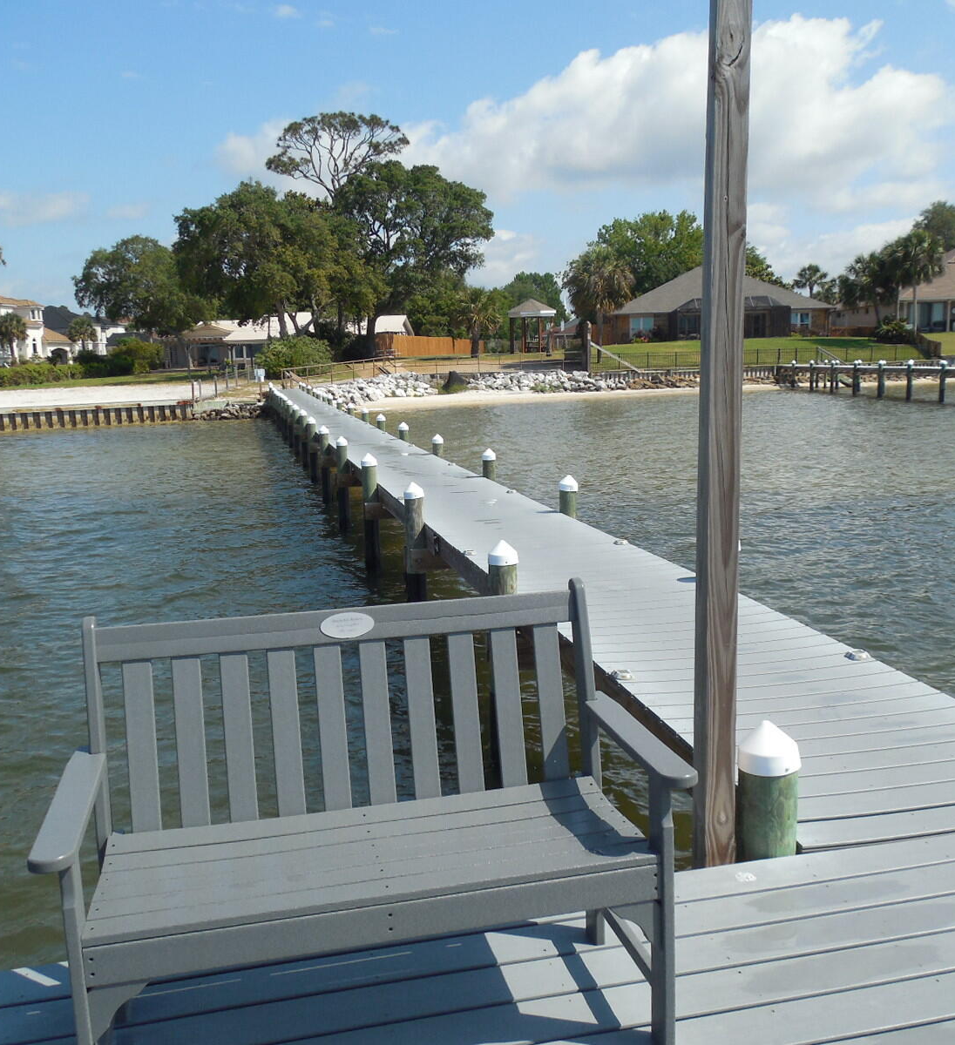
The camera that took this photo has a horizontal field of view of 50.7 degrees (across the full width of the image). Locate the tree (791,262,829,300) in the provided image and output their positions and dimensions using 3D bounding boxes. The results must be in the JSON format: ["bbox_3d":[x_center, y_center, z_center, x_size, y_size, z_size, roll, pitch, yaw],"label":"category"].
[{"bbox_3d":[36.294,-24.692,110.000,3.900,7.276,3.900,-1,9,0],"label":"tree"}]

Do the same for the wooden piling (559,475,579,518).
[{"bbox_3d":[0.845,0.261,9.313,0.177,1.400,0.177,-3,9,-13],"label":"wooden piling"}]

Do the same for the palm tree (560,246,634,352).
[{"bbox_3d":[7.925,-14.494,66.000,4.500,7.393,4.500,-1,9,0],"label":"palm tree"}]

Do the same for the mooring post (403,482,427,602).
[{"bbox_3d":[-0.551,0.352,8.922,0.177,1.420,0.177,-3,9,-13],"label":"mooring post"}]

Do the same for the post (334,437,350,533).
[{"bbox_3d":[-1.989,-0.571,15.062,0.190,1.433,0.190,-3,10,-13],"label":"post"}]

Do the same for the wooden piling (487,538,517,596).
[{"bbox_3d":[0.158,0.807,5.989,0.177,1.420,0.177,-3,9,-13],"label":"wooden piling"}]

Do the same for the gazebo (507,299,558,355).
[{"bbox_3d":[3.769,-13.398,69.000,3.400,3.754,3.400,-1,9,0],"label":"gazebo"}]

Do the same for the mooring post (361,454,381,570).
[{"bbox_3d":[-1.256,-0.103,11.855,0.177,1.420,0.177,-3,9,-13],"label":"mooring post"}]

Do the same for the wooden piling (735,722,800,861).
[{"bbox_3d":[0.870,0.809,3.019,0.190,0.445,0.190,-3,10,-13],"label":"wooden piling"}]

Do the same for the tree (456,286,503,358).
[{"bbox_3d":[0.143,-13.091,66.000,3.200,4.533,3.200,-1,9,0],"label":"tree"}]

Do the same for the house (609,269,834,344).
[{"bbox_3d":[23.906,-21.362,98.000,19.500,7.100,14.500,2,9,14],"label":"house"}]

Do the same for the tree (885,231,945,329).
[{"bbox_3d":[34.355,-18.951,79.000,4.400,7.712,4.400,-1,9,0],"label":"tree"}]

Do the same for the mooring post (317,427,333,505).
[{"bbox_3d":[-2.668,-1.005,17.719,0.177,1.380,0.177,-3,9,-13],"label":"mooring post"}]

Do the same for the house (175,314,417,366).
[{"bbox_3d":[-18.084,-18.686,101.655,22.800,5.400,12.000,-1,9,-1],"label":"house"}]

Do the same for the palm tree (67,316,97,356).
[{"bbox_3d":[-43.588,-20.263,111.000,3.200,4.920,3.200,-4,10,-21],"label":"palm tree"}]

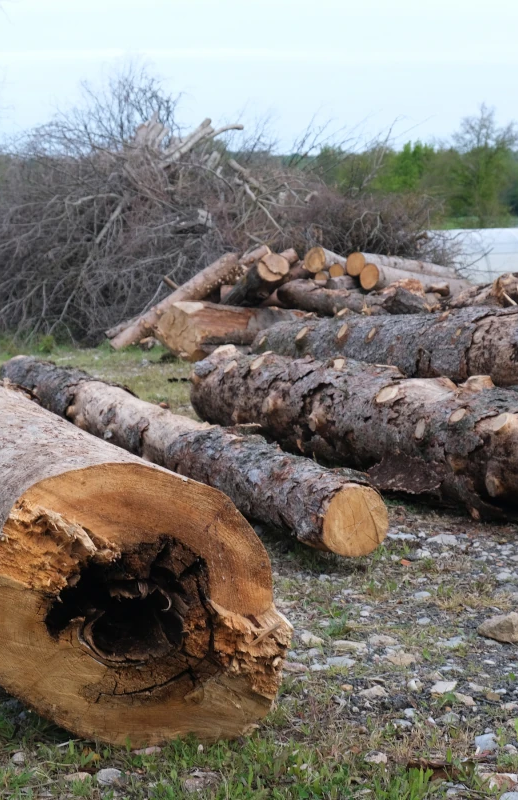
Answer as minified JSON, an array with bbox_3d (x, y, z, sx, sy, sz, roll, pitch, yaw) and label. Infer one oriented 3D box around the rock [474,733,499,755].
[{"bbox_3d":[0.577,0.867,3.376,0.066,0.044,0.053,2,9,10],"label":"rock"}]

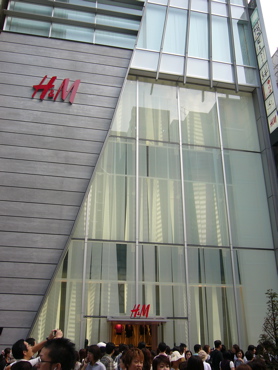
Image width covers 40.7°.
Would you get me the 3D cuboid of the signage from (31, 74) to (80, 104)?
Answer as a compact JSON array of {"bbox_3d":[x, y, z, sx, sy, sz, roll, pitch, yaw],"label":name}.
[{"bbox_3d":[-4.388,-5.042,19.963,2.425,1.607,0.160,5,-23,-11],"label":"signage"}]

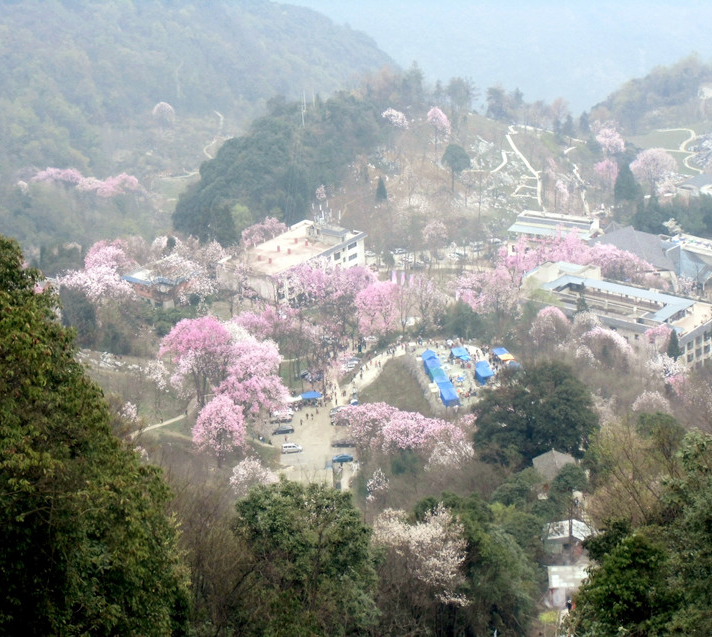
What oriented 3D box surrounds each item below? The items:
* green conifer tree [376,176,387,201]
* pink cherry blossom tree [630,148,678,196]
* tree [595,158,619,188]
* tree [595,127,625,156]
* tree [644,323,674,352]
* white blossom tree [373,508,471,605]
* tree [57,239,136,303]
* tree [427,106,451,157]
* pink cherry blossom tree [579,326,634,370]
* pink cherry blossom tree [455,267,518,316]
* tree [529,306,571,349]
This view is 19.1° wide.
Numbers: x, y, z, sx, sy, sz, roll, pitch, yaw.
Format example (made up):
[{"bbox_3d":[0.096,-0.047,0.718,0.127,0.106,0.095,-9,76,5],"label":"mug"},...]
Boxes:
[{"bbox_3d":[7.310,-37.250,605.000,3.400,7.200,3.400,-3,23,0],"label":"green conifer tree"},{"bbox_3d":[102.870,-50.490,730.000,16.600,16.660,15.770,0,20,0],"label":"pink cherry blossom tree"},{"bbox_3d":[84.080,-47.760,710.000,8.410,12.370,7.990,0,20,0],"label":"tree"},{"bbox_3d":[81.370,-56.200,675.000,9.600,10.500,9.300,-3,23,0],"label":"tree"},{"bbox_3d":[71.220,4.830,497.000,7.000,8.000,6.500,-3,23,0],"label":"tree"},{"bbox_3d":[9.320,35.110,305.000,14.160,17.110,13.450,0,20,0],"label":"white blossom tree"},{"bbox_3d":[-72.520,-12.860,590.000,21.800,18.810,20.710,0,20,0],"label":"tree"},{"bbox_3d":[25.310,-56.890,640.000,7.200,15.300,7.200,-3,23,0],"label":"tree"},{"bbox_3d":[61.940,8.160,522.000,13.350,12.320,12.680,0,20,0],"label":"pink cherry blossom tree"},{"bbox_3d":[32.760,-6.640,530.000,15.300,12.800,13.000,-3,23,0],"label":"pink cherry blossom tree"},{"bbox_3d":[49.040,3.290,535.000,10.140,13.020,9.630,0,20,0],"label":"tree"}]

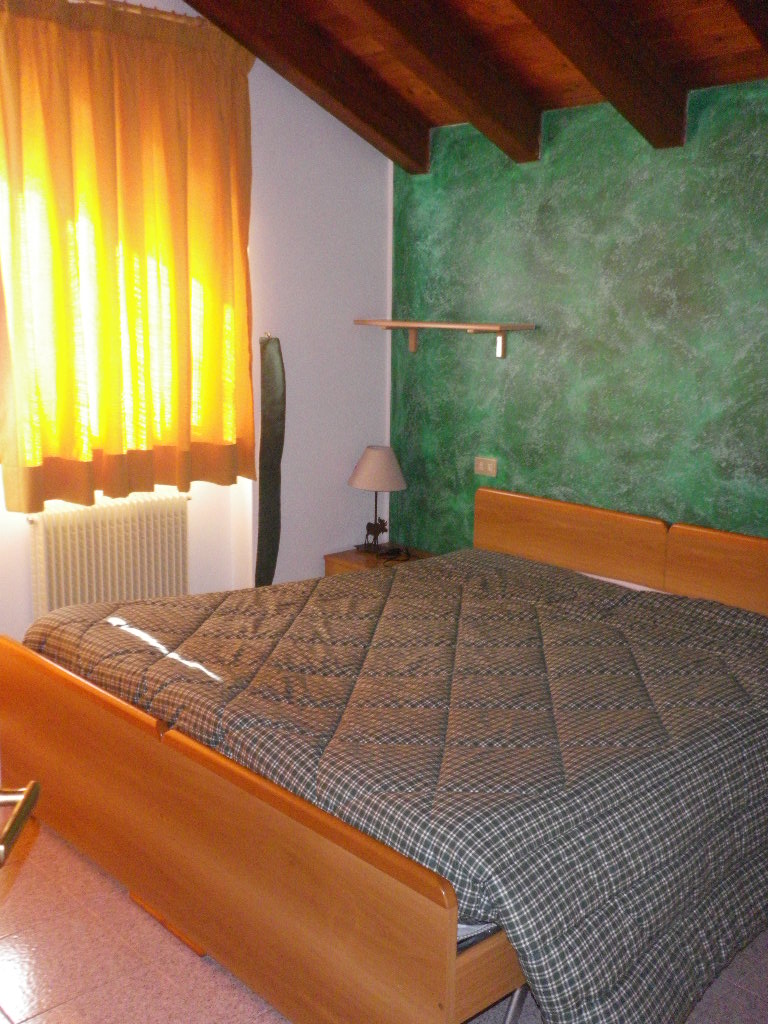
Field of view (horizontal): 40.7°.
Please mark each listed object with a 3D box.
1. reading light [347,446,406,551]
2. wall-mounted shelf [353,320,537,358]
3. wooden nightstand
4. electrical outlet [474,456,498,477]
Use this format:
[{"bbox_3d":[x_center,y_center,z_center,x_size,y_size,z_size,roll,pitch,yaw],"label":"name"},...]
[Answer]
[{"bbox_3d":[-0.031,-0.047,4.522,0.258,0.480,0.258,1,11,0],"label":"reading light"},{"bbox_3d":[0.232,-0.713,4.252,0.200,0.130,0.820,-10,15,-42],"label":"wall-mounted shelf"},{"bbox_3d":[0.043,0.400,4.534,0.380,0.400,0.460,-10,15,-42],"label":"wooden nightstand"},{"bbox_3d":[0.424,-0.183,4.285,0.012,0.075,0.120,-10,15,-42],"label":"electrical outlet"}]

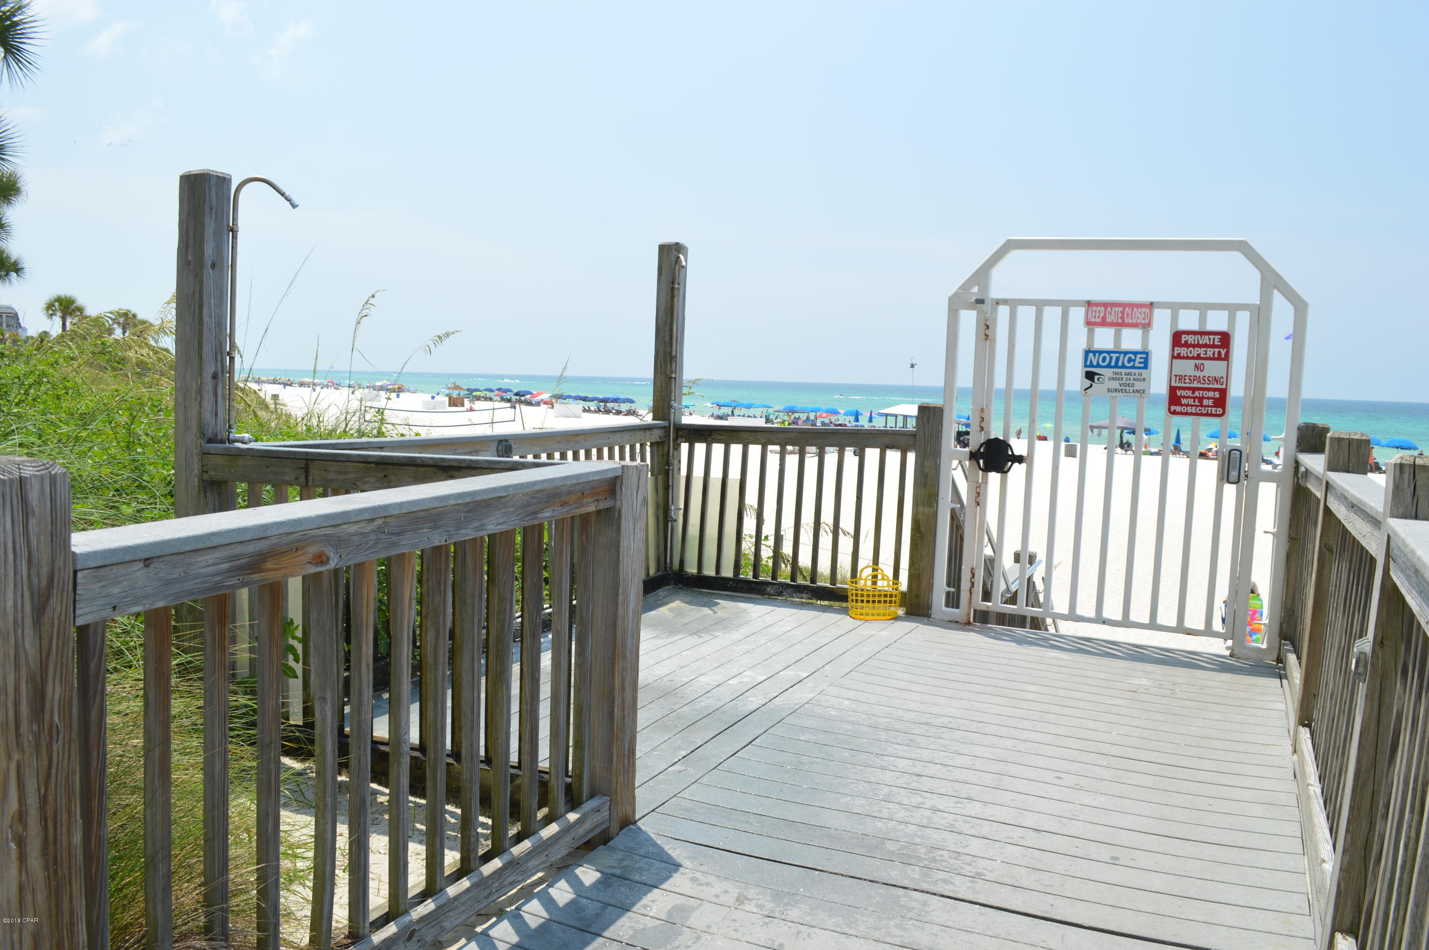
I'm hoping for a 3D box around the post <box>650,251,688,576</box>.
[{"bbox_3d":[-0.299,-0.387,7.044,0.140,2.227,0.140,4,6,25],"label":"post"}]

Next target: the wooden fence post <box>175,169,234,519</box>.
[{"bbox_3d":[-2.084,-0.148,4.359,0.140,2.126,0.140,5,5,22],"label":"wooden fence post"}]

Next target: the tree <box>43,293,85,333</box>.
[{"bbox_3d":[-42.272,-8.498,69.625,2.700,6.456,2.700,-1,6,-31],"label":"tree"}]

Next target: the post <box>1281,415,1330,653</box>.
[{"bbox_3d":[2.982,0.352,5.405,0.140,1.228,0.140,4,6,26],"label":"post"}]

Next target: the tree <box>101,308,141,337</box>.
[{"bbox_3d":[-41.766,-8.704,75.629,2.600,6.032,2.600,-1,6,-29],"label":"tree"}]

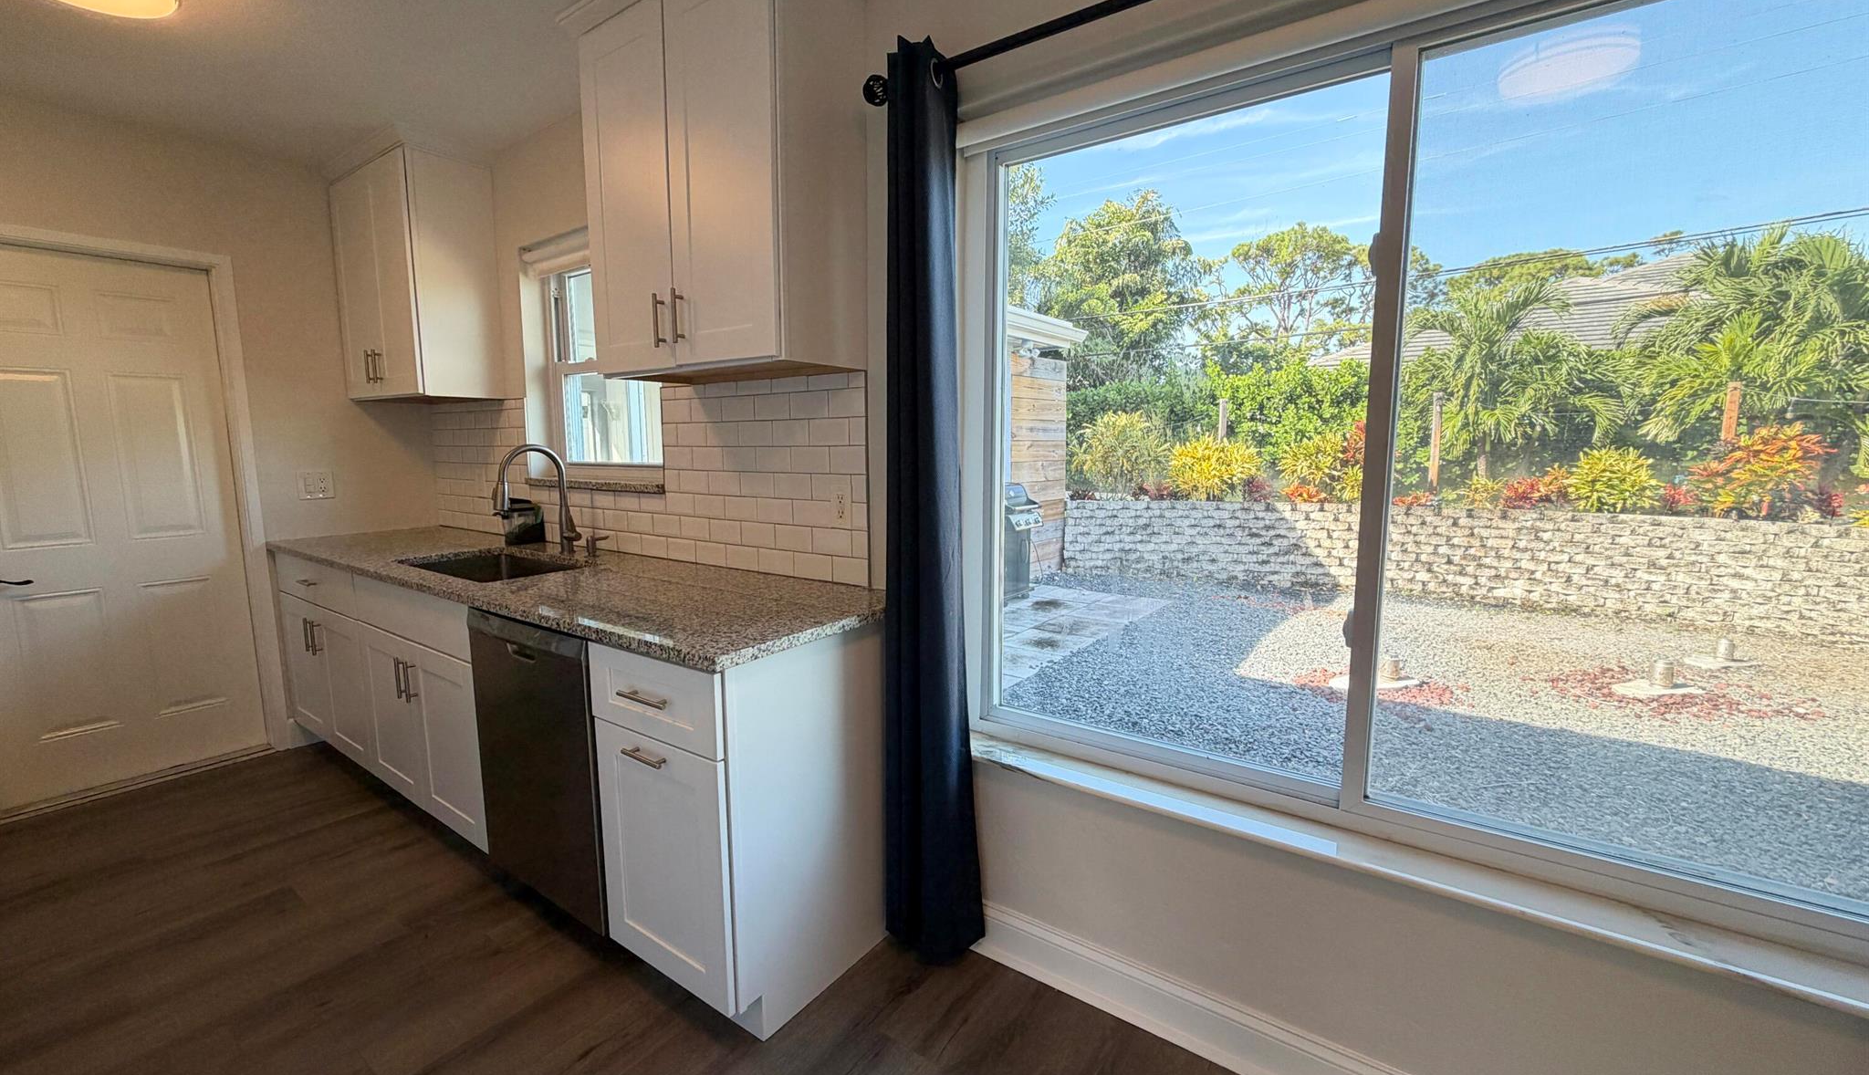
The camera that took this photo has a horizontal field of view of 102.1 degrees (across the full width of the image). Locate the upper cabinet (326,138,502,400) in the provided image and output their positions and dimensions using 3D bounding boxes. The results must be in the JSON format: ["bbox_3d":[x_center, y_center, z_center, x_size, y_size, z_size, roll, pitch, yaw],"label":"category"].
[{"bbox_3d":[-2.196,-1.051,3.206,0.762,0.918,0.318,5,9,36],"label":"upper cabinet"}]

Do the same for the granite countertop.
[{"bbox_3d":[-1.415,0.103,2.574,2.935,0.032,0.655,5,9,36],"label":"granite countertop"}]

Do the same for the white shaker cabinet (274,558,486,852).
[{"bbox_3d":[-1.861,0.510,2.966,1.807,0.878,0.633,5,9,36],"label":"white shaker cabinet"}]

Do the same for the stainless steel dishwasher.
[{"bbox_3d":[-0.879,0.582,2.243,0.620,0.820,0.618,5,9,36],"label":"stainless steel dishwasher"}]

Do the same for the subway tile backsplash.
[{"bbox_3d":[-1.298,-0.249,2.840,2.752,0.598,0.018,5,9,36],"label":"subway tile backsplash"}]

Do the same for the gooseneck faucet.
[{"bbox_3d":[-1.409,-0.127,2.690,0.115,0.398,0.275,5,9,36],"label":"gooseneck faucet"}]

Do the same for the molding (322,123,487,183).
[{"bbox_3d":[-2.196,-1.522,3.125,0.805,0.063,0.350,5,9,36],"label":"molding"}]

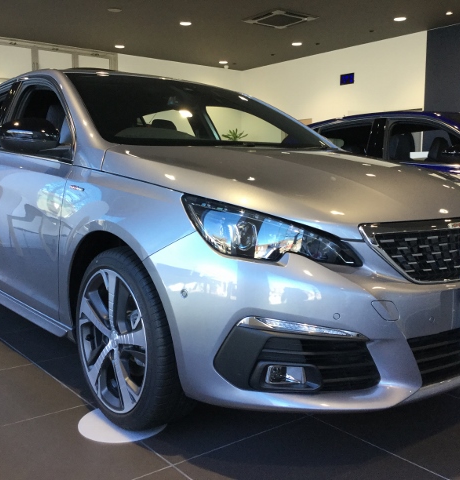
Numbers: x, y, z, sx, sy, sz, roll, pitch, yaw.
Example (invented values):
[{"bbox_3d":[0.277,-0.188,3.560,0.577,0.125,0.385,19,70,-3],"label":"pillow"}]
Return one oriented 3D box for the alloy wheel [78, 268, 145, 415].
[{"bbox_3d":[-0.338,0.329,1.956,0.180,0.485,0.485,-5,8,-38],"label":"alloy wheel"}]

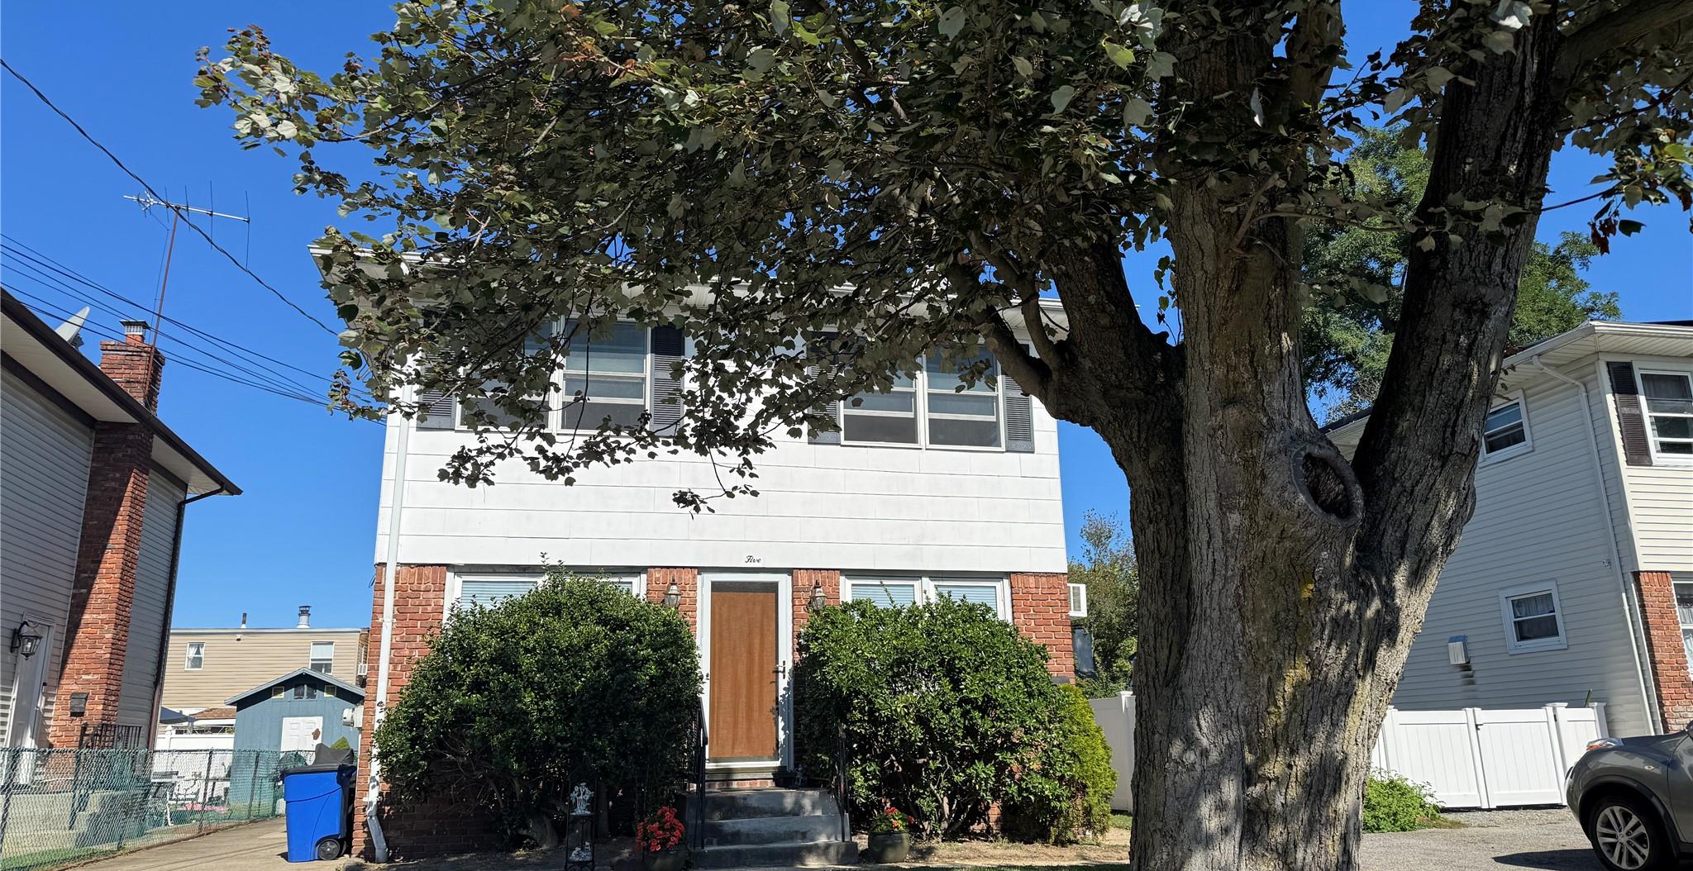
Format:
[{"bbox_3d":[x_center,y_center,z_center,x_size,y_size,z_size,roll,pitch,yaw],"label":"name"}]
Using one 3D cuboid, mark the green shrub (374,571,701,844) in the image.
[{"bbox_3d":[-2.786,2.530,10.818,2.890,2.500,1.900,2,-15,-13],"label":"green shrub"}]

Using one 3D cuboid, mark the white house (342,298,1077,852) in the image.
[{"bbox_3d":[-2.130,2.246,16.896,7.900,6.200,9.900,2,-15,-13],"label":"white house"}]

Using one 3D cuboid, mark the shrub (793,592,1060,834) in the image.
[{"bbox_3d":[0.819,2.793,11.662,2.710,2.340,1.850,2,-15,-13],"label":"shrub"}]

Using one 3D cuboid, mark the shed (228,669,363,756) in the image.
[{"bbox_3d":[-11.442,6.450,25.090,2.830,2.790,2.900,2,-15,-13],"label":"shed"}]

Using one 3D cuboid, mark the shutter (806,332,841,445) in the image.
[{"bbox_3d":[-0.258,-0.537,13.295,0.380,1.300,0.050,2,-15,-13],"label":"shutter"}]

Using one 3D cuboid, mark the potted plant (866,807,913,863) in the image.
[{"bbox_3d":[0.369,3.607,10.634,0.430,0.470,0.420,-1,-14,0],"label":"potted plant"}]

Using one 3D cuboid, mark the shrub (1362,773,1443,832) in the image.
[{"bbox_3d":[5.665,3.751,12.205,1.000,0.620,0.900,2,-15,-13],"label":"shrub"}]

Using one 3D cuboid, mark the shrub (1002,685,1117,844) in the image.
[{"bbox_3d":[2.181,3.358,12.089,1.200,1.550,1.100,2,-15,-13],"label":"shrub"}]

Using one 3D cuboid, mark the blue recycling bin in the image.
[{"bbox_3d":[-5.779,4.108,12.805,0.730,0.976,0.600,2,-15,-13],"label":"blue recycling bin"}]

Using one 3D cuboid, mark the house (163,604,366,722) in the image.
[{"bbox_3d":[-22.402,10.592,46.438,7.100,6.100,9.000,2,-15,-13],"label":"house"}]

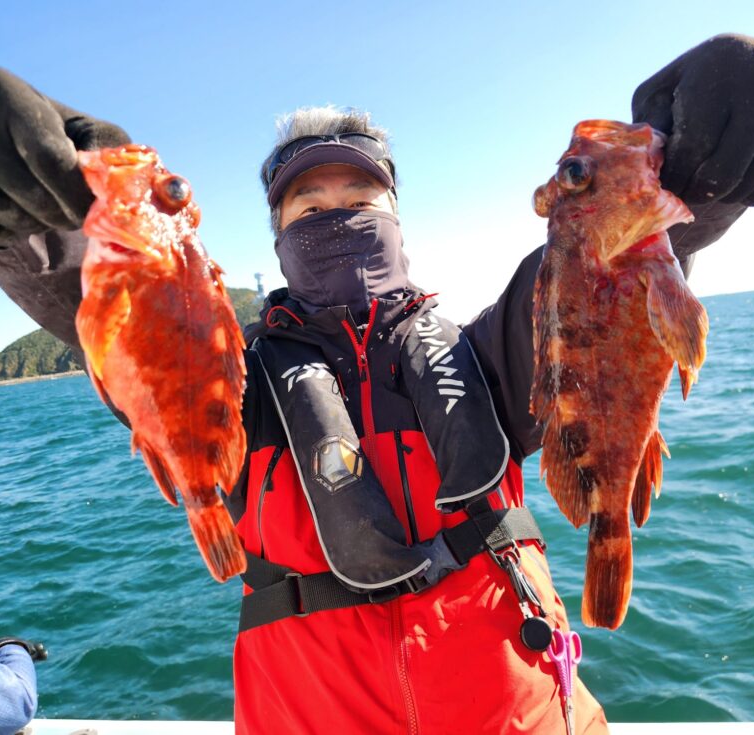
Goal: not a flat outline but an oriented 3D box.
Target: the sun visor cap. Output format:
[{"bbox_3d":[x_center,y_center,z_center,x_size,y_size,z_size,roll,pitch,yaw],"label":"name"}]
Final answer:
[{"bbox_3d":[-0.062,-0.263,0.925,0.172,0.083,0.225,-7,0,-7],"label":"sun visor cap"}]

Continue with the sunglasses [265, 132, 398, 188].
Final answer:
[{"bbox_3d":[-0.064,-0.287,0.930,0.160,0.050,0.150,-7,-9,-7],"label":"sunglasses"}]

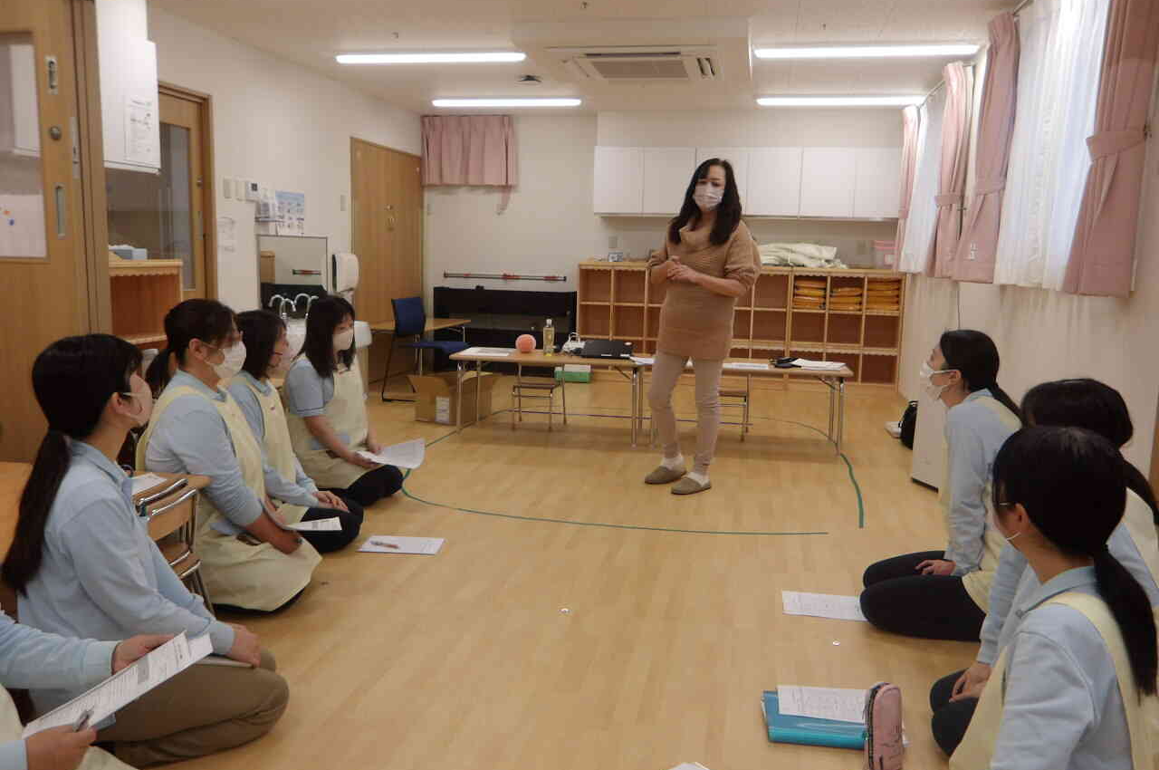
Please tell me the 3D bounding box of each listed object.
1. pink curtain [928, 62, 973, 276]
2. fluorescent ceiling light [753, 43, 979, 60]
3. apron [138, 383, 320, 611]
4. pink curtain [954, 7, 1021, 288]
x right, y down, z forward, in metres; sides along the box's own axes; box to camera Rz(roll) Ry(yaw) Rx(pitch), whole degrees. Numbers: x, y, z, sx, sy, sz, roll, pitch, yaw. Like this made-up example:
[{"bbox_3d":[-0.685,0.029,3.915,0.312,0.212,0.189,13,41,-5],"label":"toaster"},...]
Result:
[{"bbox_3d":[2.218,-1.272,5.464,0.130,1.230,0.500,3,9,11],"label":"pink curtain"},{"bbox_3d":[1.690,-1.987,5.379,1.260,0.070,0.160,3,9,11],"label":"fluorescent ceiling light"},{"bbox_3d":[-1.162,0.326,2.942,0.530,0.680,0.450,0,8,-8],"label":"apron"},{"bbox_3d":[2.024,-1.133,4.524,0.130,1.230,0.550,3,9,11],"label":"pink curtain"}]

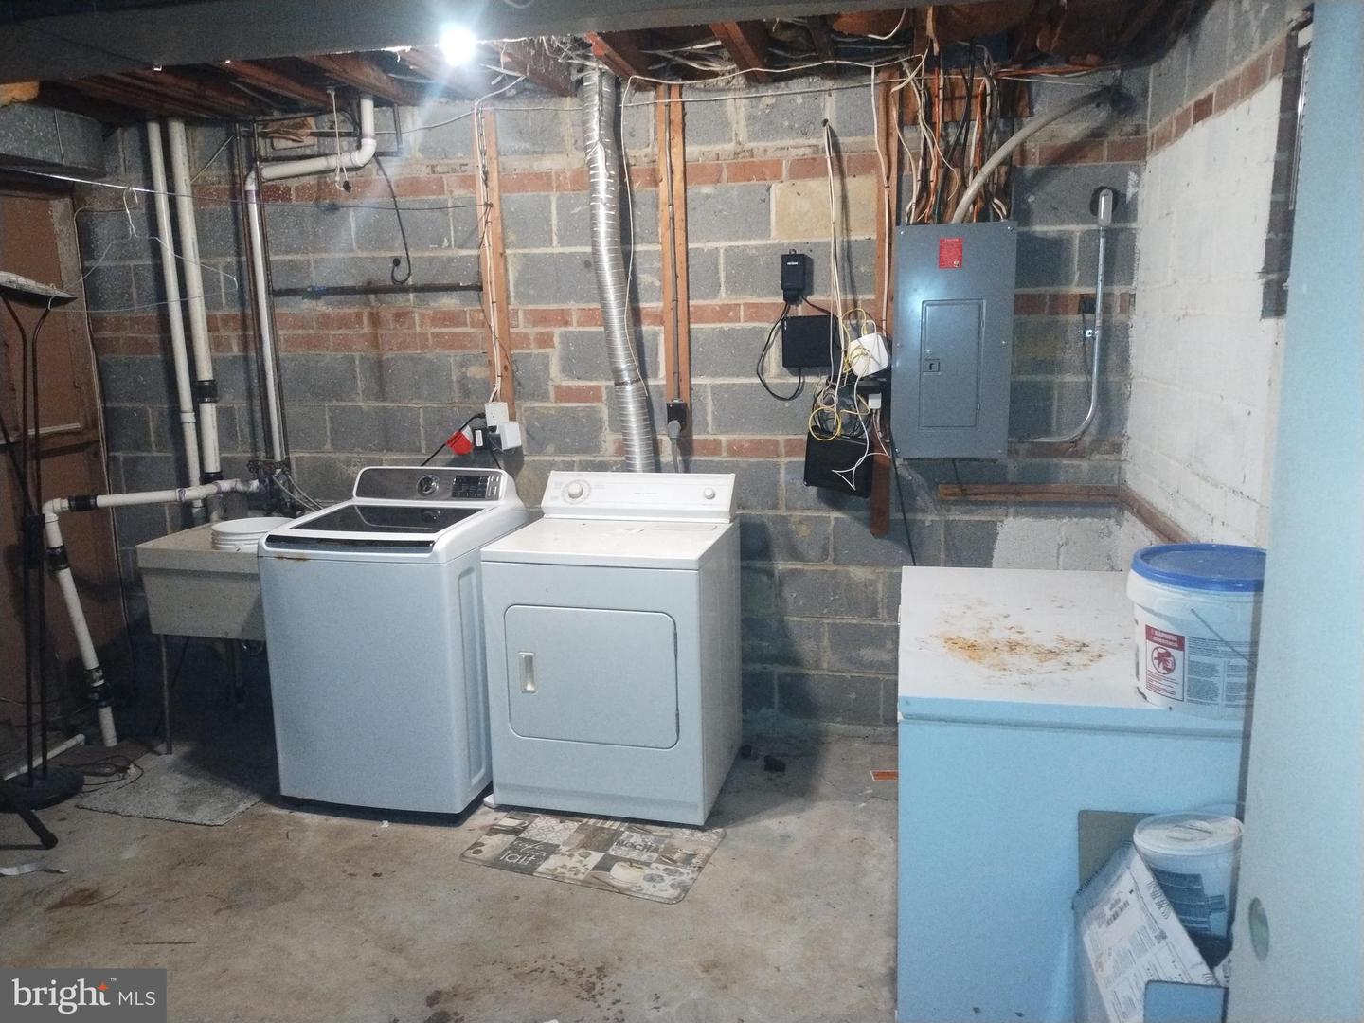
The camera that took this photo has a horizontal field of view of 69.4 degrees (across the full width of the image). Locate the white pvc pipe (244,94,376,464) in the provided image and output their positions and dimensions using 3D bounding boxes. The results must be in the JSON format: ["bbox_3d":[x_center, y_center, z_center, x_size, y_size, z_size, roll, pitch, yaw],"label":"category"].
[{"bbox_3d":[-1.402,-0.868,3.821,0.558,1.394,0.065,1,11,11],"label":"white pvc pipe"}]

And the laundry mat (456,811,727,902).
[{"bbox_3d":[-0.264,1.039,3.076,0.730,0.012,0.450,3,10,20],"label":"laundry mat"}]

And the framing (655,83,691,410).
[{"bbox_3d":[-0.021,-0.943,3.635,0.092,1.198,0.042,1,10,11],"label":"framing"}]

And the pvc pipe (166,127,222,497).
[{"bbox_3d":[-1.940,-0.784,3.940,0.072,1.491,0.072,1,10,11],"label":"pvc pipe"}]

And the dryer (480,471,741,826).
[{"bbox_3d":[-0.208,0.430,3.471,0.726,1.075,0.670,2,10,14],"label":"dryer"}]

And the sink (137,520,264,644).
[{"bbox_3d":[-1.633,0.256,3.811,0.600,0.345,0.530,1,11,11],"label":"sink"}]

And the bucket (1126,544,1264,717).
[{"bbox_3d":[1.014,0.225,1.873,0.310,0.275,0.310,1,10,11],"label":"bucket"}]

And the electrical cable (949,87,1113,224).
[{"bbox_3d":[1.172,-1.197,3.311,0.525,0.445,0.110,1,10,11],"label":"electrical cable"}]

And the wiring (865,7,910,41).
[{"bbox_3d":[0.610,-1.447,2.930,0.136,0.101,0.080,1,10,11],"label":"wiring"}]

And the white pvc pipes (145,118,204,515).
[{"bbox_3d":[-2.110,-0.796,4.105,0.055,1.574,0.055,1,12,11],"label":"white pvc pipes"}]

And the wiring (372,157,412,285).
[{"bbox_3d":[-1.116,-1.117,3.795,0.132,0.480,0.090,1,10,11],"label":"wiring"}]

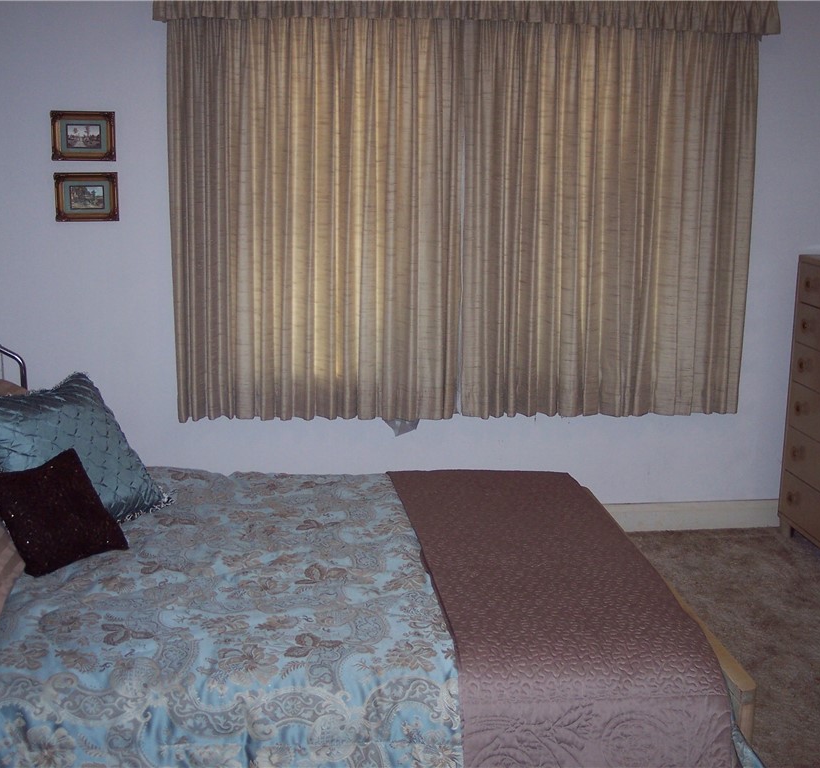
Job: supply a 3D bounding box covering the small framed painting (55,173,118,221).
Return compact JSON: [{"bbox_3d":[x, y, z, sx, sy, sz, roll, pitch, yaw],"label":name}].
[{"bbox_3d":[-1.256,-0.728,4.495,0.238,0.187,0.025,-1,11,-9],"label":"small framed painting"}]

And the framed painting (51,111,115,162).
[{"bbox_3d":[-1.256,-0.955,4.450,0.241,0.186,0.025,-1,11,-9],"label":"framed painting"}]

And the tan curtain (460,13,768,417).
[{"bbox_3d":[0.813,-0.656,4.747,1.228,1.618,0.110,-1,11,-9],"label":"tan curtain"}]

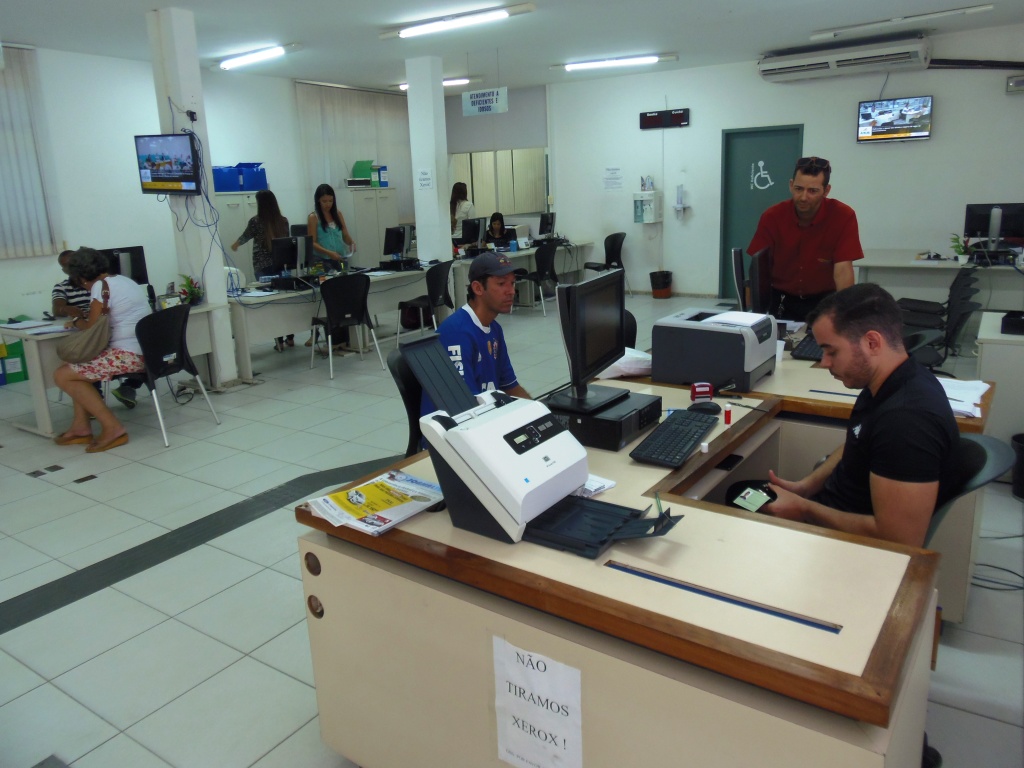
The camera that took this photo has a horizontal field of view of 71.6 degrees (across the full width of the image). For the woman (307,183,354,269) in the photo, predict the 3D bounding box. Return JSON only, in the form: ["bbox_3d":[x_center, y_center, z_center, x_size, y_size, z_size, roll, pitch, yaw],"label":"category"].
[{"bbox_3d":[-1.952,-1.278,7.720,0.460,1.660,0.380,-15,20,-40],"label":"woman"}]

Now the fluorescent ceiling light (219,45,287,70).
[{"bbox_3d":[-2.802,-3.526,7.667,1.300,0.080,0.140,8,17,32],"label":"fluorescent ceiling light"}]

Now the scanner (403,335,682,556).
[{"bbox_3d":[0.066,0.119,1.601,0.670,0.385,0.310,8,17,32],"label":"scanner"}]

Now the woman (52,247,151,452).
[{"bbox_3d":[-2.672,-0.247,4.616,0.680,1.230,0.480,1,15,9],"label":"woman"}]

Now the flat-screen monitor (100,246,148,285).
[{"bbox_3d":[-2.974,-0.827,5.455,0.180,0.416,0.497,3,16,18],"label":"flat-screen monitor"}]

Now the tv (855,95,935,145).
[{"bbox_3d":[4.287,-2.963,7.948,0.730,0.445,0.070,8,18,32],"label":"tv"}]

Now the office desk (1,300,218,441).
[{"bbox_3d":[-3.038,-0.177,5.614,0.711,0.741,1.522,8,18,32],"label":"office desk"}]

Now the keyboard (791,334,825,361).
[{"bbox_3d":[1.440,-0.187,3.356,0.150,0.030,0.450,7,17,29],"label":"keyboard"}]

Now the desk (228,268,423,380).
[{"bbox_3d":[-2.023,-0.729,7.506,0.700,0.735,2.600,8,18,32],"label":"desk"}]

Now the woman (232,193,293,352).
[{"bbox_3d":[-2.617,-1.184,7.457,0.580,1.640,0.420,-12,18,-36],"label":"woman"}]

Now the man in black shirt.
[{"bbox_3d":[0.797,0.356,1.910,0.700,1.240,0.520,4,15,20],"label":"man in black shirt"}]

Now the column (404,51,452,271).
[{"bbox_3d":[-0.914,-2.136,8.148,0.340,2.900,0.200,8,18,32],"label":"column"}]

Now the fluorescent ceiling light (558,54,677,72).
[{"bbox_3d":[1.262,-3.844,8.490,1.400,0.080,0.140,8,17,32],"label":"fluorescent ceiling light"}]

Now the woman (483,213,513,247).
[{"bbox_3d":[-0.195,-1.950,10.796,0.500,1.260,0.700,-2,15,-3],"label":"woman"}]

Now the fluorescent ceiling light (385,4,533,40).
[{"bbox_3d":[-0.501,-3.037,5.996,1.600,0.100,0.130,8,18,32],"label":"fluorescent ceiling light"}]

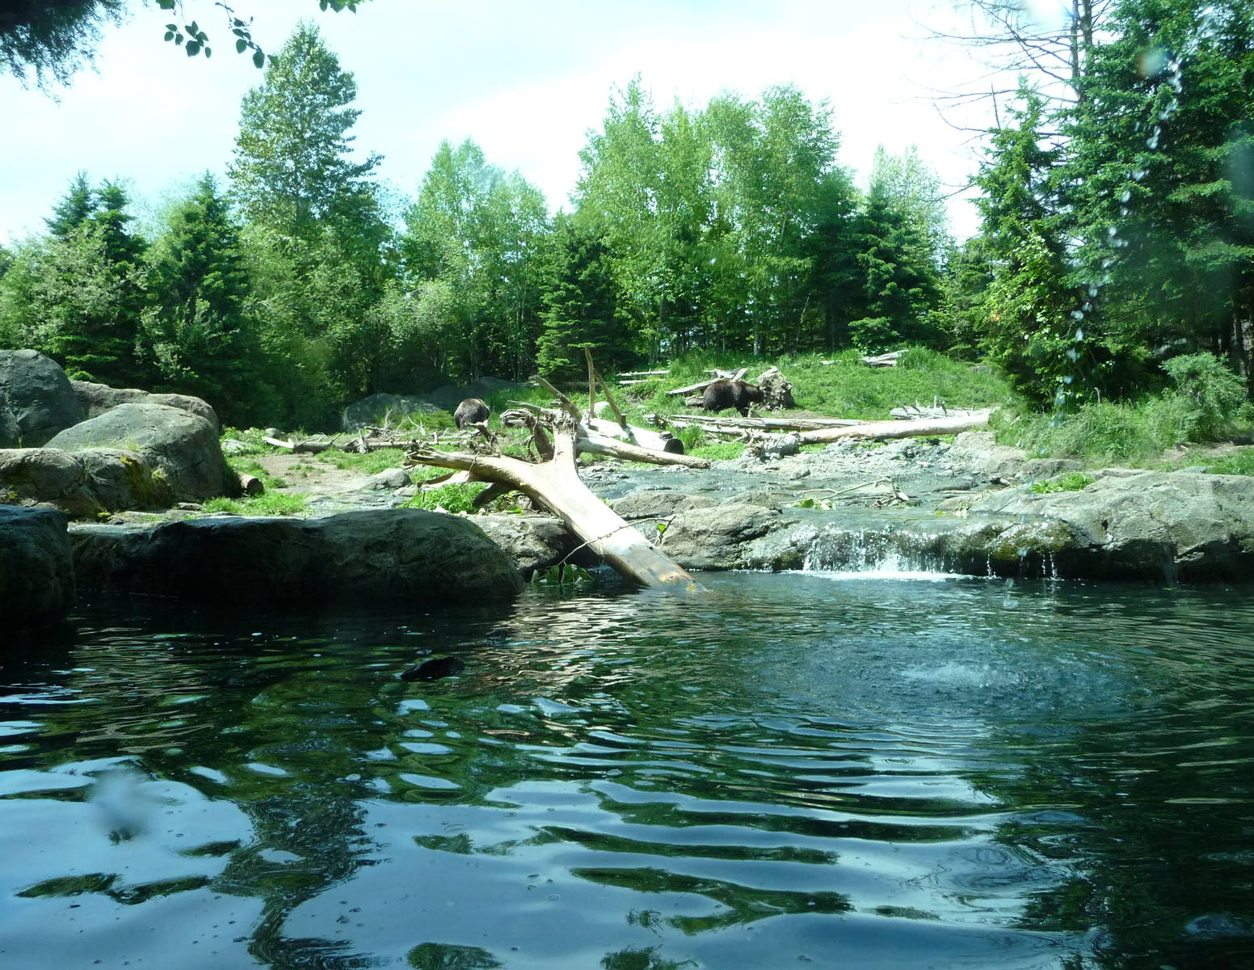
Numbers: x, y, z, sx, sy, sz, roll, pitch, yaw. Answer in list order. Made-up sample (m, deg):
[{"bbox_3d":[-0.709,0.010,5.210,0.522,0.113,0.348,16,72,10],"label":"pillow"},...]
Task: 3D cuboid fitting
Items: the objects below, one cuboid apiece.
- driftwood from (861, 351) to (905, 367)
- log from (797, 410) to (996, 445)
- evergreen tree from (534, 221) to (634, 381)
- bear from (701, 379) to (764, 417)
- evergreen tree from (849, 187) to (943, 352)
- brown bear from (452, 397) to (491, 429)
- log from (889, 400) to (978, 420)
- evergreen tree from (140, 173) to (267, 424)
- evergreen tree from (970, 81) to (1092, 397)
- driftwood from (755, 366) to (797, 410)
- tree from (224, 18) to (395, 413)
[{"bbox_3d":[9.199,-4.491,37.500,1.600,0.580,0.550,0,1,-9],"label":"driftwood"},{"bbox_3d":[7.131,-1.523,27.800,5.681,0.400,0.400,-7,2,-12],"label":"log"},{"bbox_3d":[-1.562,-6.767,38.500,3.500,6.000,3.500,0,1,0],"label":"evergreen tree"},{"bbox_3d":[3.210,-2.601,31.500,2.000,1.130,0.850,0,1,-6],"label":"bear"},{"bbox_3d":[10.276,-8.229,40.000,3.500,6.450,3.500,0,1,0],"label":"evergreen tree"},{"bbox_3d":[-4.194,-1.879,28.200,0.880,1.000,1.800,0,1,12],"label":"brown bear"},{"bbox_3d":[8.613,-2.045,29.000,2.700,0.620,0.700,0,1,-6],"label":"log"},{"bbox_3d":[-12.934,-5.656,32.000,3.700,7.700,3.700,0,1,0],"label":"evergreen tree"},{"bbox_3d":[10.996,-6.455,28.500,3.300,8.800,3.300,0,1,0],"label":"evergreen tree"},{"bbox_3d":[4.545,-2.948,31.800,1.250,1.300,1.150,0,1,0],"label":"driftwood"},{"bbox_3d":[-11.203,-9.416,37.000,5.800,14.000,5.800,0,1,0],"label":"tree"}]

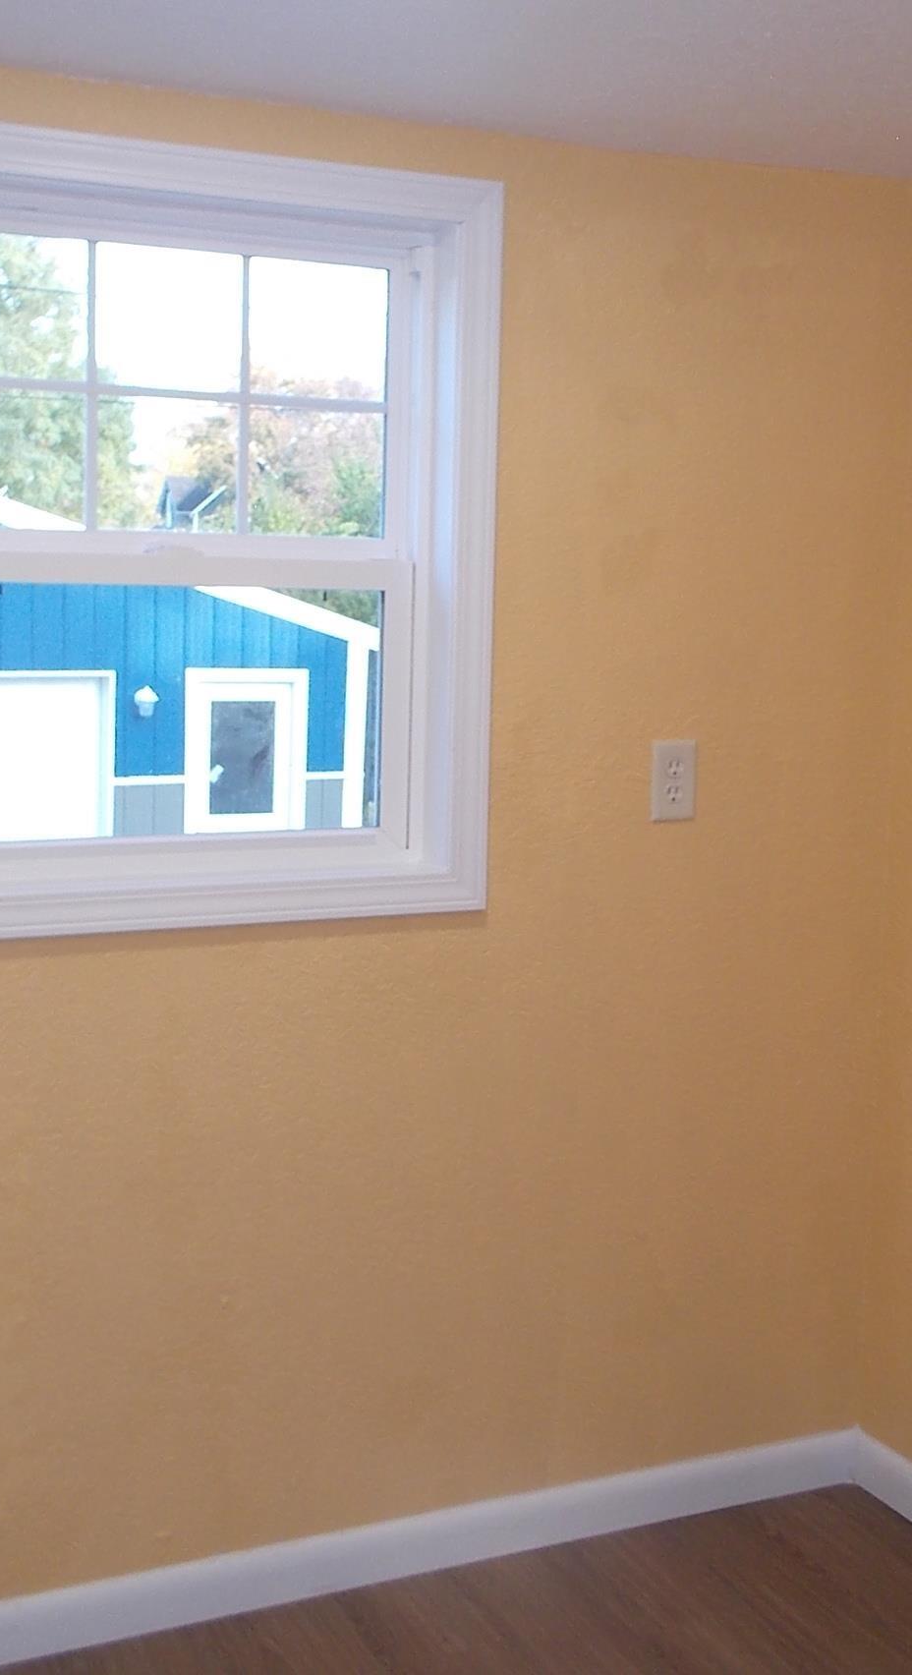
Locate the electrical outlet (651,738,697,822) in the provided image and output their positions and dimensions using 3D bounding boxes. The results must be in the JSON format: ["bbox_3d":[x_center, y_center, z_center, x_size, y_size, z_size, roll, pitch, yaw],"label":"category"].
[{"bbox_3d":[0.325,-0.084,2.779,0.073,0.118,0.010,-2,9,-24],"label":"electrical outlet"}]

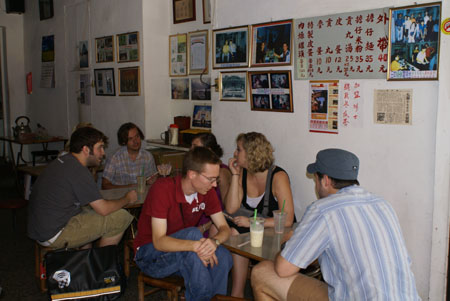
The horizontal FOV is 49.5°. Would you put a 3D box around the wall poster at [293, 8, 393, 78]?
[{"bbox_3d":[0.726,-0.651,3.075,0.010,0.411,0.713,-6,9,-44],"label":"wall poster"}]

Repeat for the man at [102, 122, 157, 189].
[{"bbox_3d":[-0.848,0.290,4.380,0.500,1.060,0.660,-1,6,-6],"label":"man"}]

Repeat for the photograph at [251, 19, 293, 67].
[{"bbox_3d":[0.334,-0.749,3.461,0.025,0.307,0.384,-6,9,-44],"label":"photograph"}]

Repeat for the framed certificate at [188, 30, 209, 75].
[{"bbox_3d":[-0.231,-0.885,4.446,0.025,0.385,0.271,-6,9,-44],"label":"framed certificate"}]

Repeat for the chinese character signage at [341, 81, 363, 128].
[{"bbox_3d":[0.792,-0.287,3.050,0.006,0.294,0.159,-6,9,-44],"label":"chinese character signage"}]

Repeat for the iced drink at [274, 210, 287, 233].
[{"bbox_3d":[0.339,0.441,3.000,0.086,0.136,0.086,0,6,0],"label":"iced drink"}]

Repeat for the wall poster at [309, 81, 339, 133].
[{"bbox_3d":[0.626,-0.277,3.101,0.215,0.334,0.010,7,12,43],"label":"wall poster"}]

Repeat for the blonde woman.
[{"bbox_3d":[0.217,0.434,3.070,0.460,1.080,0.580,4,7,30],"label":"blonde woman"}]

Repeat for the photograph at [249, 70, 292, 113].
[{"bbox_3d":[0.336,-0.422,3.496,0.025,0.284,0.398,-6,6,-44],"label":"photograph"}]

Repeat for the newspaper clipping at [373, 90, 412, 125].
[{"bbox_3d":[0.984,-0.255,2.853,0.006,0.208,0.237,-6,9,-44],"label":"newspaper clipping"}]

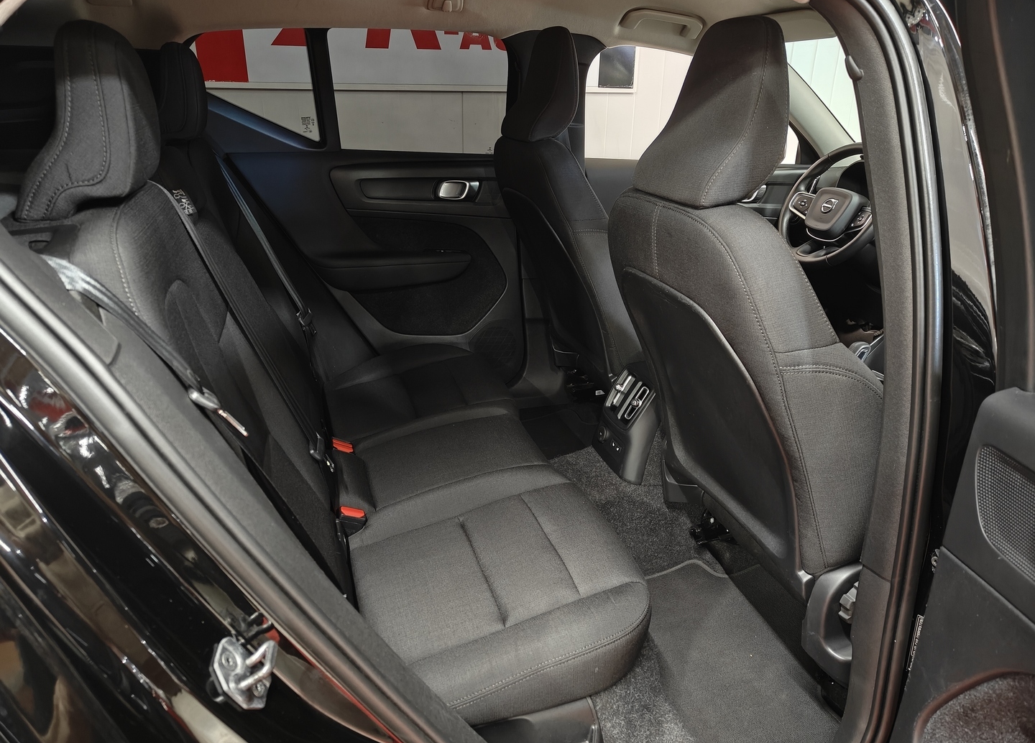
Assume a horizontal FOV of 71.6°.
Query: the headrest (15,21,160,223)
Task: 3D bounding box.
[{"bbox_3d":[-0.436,-0.263,0.749,0.134,0.198,0.247,-6,24,-16],"label":"headrest"}]

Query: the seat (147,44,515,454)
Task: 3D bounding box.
[{"bbox_3d":[-0.405,-0.245,1.624,0.700,0.906,0.556,-6,24,-16],"label":"seat"}]

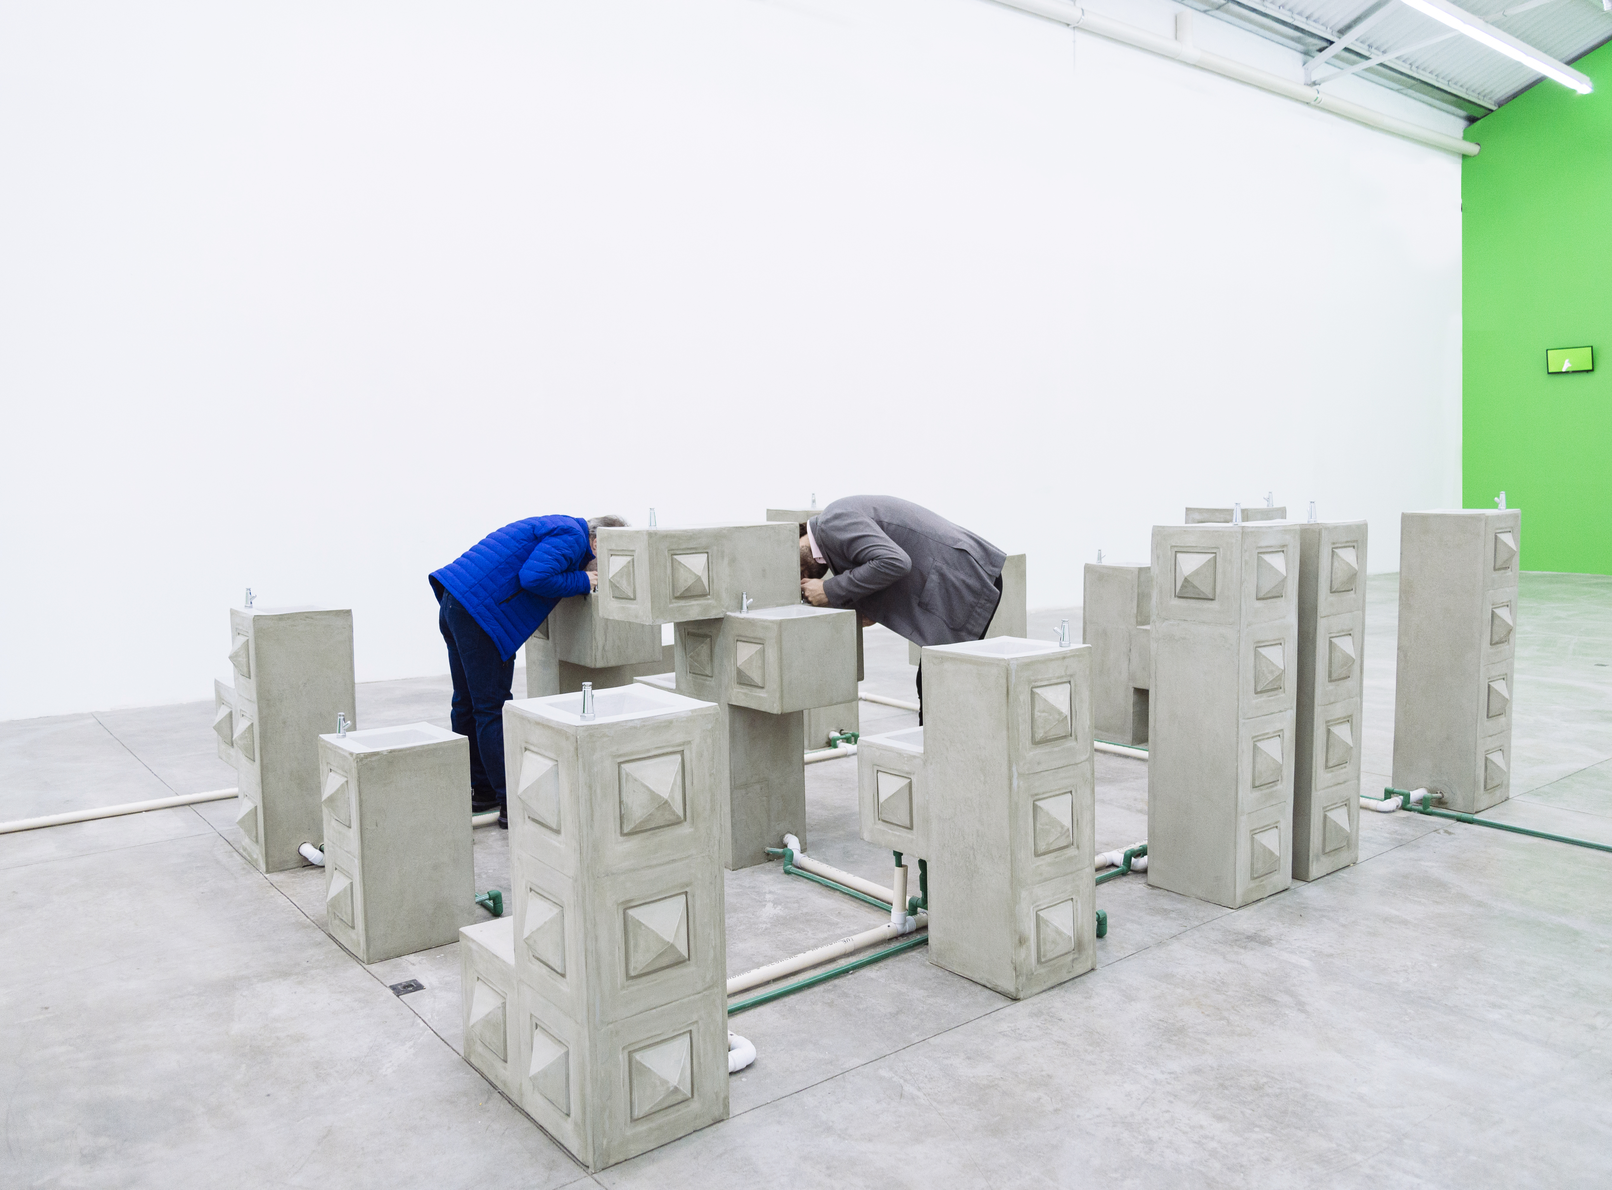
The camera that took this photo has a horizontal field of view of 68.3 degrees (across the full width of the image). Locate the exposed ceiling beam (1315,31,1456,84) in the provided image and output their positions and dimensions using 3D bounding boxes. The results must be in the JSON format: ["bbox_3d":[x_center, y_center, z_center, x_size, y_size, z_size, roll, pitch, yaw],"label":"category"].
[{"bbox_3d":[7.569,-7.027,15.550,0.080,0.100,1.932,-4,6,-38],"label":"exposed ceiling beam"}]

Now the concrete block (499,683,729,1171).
[{"bbox_3d":[-0.409,0.679,2.553,0.346,0.908,0.366,-4,6,-38],"label":"concrete block"}]

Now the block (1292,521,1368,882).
[{"bbox_3d":[1.720,0.349,4.172,0.326,1.199,0.326,-5,6,-38],"label":"block"}]

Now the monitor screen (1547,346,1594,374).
[{"bbox_3d":[11.619,-3.557,18.053,0.067,0.372,0.621,-4,6,-38],"label":"monitor screen"}]

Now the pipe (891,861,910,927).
[{"bbox_3d":[0.287,0.906,3.590,0.043,0.184,0.043,-5,6,-38],"label":"pipe"}]

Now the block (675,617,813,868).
[{"bbox_3d":[-0.238,0.511,4.395,0.328,0.904,0.331,-5,6,-38],"label":"block"}]

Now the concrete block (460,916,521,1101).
[{"bbox_3d":[-0.613,0.959,2.845,0.343,0.310,0.312,-4,6,-38],"label":"concrete block"}]

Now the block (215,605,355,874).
[{"bbox_3d":[-2.050,0.522,4.654,0.372,0.931,0.692,-4,6,-38],"label":"block"}]

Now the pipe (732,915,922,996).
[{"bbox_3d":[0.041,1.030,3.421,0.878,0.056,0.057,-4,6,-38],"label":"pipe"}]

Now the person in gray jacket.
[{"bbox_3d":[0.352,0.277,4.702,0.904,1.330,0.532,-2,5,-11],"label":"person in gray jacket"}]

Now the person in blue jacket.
[{"bbox_3d":[-1.168,0.292,5.124,0.878,1.290,0.505,-4,6,-38],"label":"person in blue jacket"}]

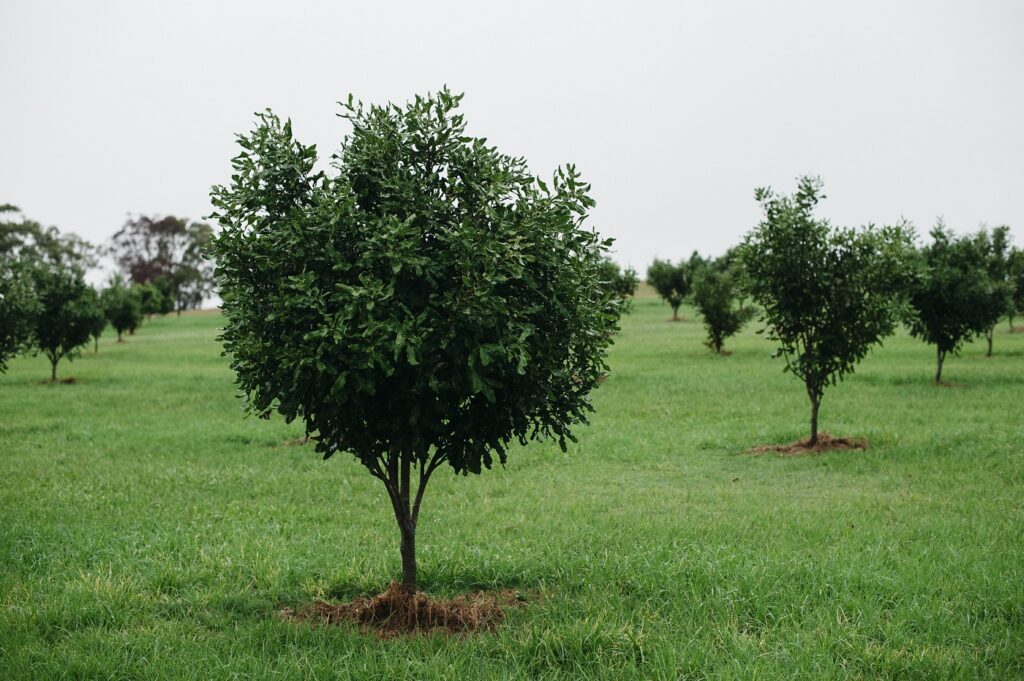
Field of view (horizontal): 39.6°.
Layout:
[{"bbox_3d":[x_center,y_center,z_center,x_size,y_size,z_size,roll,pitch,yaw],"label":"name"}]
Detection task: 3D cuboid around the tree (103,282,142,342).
[{"bbox_3d":[-12.335,-0.934,45.000,1.267,1.995,1.267,0,2,0],"label":"tree"}]

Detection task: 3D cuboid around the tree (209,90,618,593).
[{"bbox_3d":[-0.520,0.011,7.500,2.120,2.650,2.000,0,1,0],"label":"tree"}]

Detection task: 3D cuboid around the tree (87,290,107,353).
[{"bbox_3d":[-12.881,-0.681,44.000,0.900,2.100,0.900,0,1,0],"label":"tree"}]

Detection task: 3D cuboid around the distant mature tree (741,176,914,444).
[{"bbox_3d":[3.153,-0.300,14.200,1.740,2.670,1.650,0,1,0],"label":"distant mature tree"}]

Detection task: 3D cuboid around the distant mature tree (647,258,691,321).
[{"bbox_3d":[6.318,-2.046,57.000,1.850,2.500,1.800,0,1,0],"label":"distant mature tree"}]

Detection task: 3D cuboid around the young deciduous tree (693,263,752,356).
[{"bbox_3d":[4.592,-0.687,31.000,1.309,1.985,1.309,0,2,0],"label":"young deciduous tree"}]

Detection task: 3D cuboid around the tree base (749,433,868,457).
[{"bbox_3d":[2.943,1.049,14.200,1.200,0.200,1.100,0,1,0],"label":"tree base"}]

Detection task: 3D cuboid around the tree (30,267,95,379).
[{"bbox_3d":[-8.243,-0.329,26.000,1.281,2.122,1.281,0,2,0],"label":"tree"}]

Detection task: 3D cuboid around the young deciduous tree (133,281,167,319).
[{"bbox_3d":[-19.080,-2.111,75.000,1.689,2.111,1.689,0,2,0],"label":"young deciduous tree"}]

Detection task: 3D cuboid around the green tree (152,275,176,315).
[{"bbox_3d":[-21.520,-2.849,88.000,1.600,2.500,1.600,0,1,0],"label":"green tree"}]

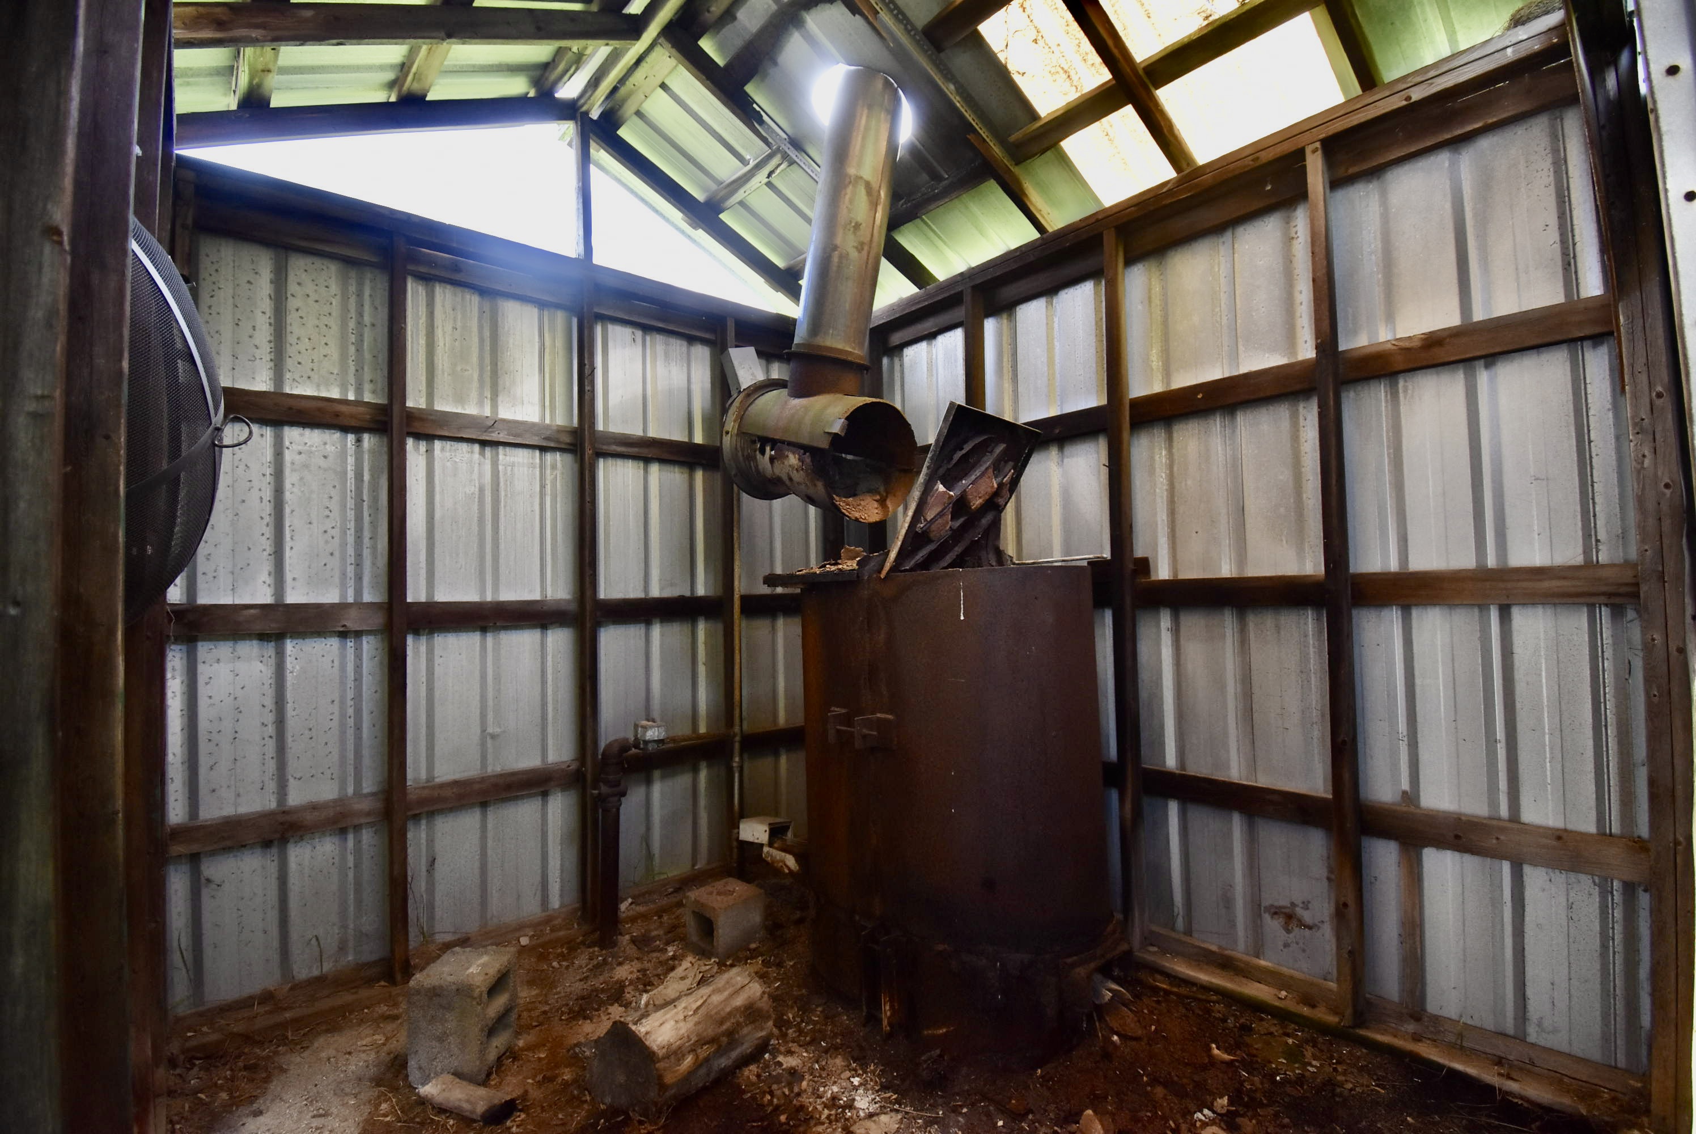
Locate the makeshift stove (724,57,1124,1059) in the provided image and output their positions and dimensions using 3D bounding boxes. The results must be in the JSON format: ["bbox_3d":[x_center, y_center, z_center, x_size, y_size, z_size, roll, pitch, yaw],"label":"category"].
[{"bbox_3d":[0.277,-0.163,2.297,1.000,2.945,0.970,0,-3,-42],"label":"makeshift stove"}]

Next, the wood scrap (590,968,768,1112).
[{"bbox_3d":[-0.435,1.228,1.875,0.450,0.170,0.190,0,-3,-37],"label":"wood scrap"}]

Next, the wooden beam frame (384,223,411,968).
[{"bbox_3d":[-1.468,0.112,2.293,0.043,2.400,0.089,0,-2,-35],"label":"wooden beam frame"}]

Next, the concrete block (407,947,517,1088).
[{"bbox_3d":[-1.022,1.203,1.899,0.186,0.250,0.180,-2,-2,4],"label":"concrete block"}]

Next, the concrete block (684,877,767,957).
[{"bbox_3d":[-0.434,1.253,2.535,0.179,0.167,0.204,-3,-3,40],"label":"concrete block"}]

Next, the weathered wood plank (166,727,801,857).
[{"bbox_3d":[-1.006,0.774,2.660,2.289,0.090,0.038,0,-2,-35],"label":"weathered wood plank"}]

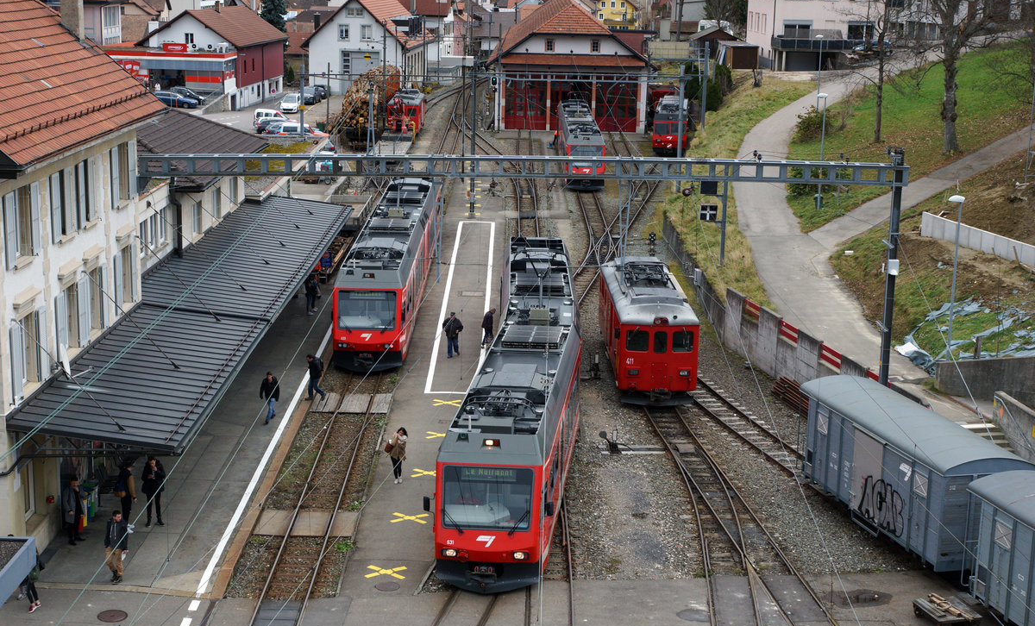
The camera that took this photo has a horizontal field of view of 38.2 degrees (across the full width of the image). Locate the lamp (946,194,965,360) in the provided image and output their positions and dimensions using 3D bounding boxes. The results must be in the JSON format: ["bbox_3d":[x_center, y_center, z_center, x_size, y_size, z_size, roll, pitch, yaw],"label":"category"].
[{"bbox_3d":[14.221,-0.938,49.103,0.600,5.800,0.300,-1,13,-8],"label":"lamp"}]

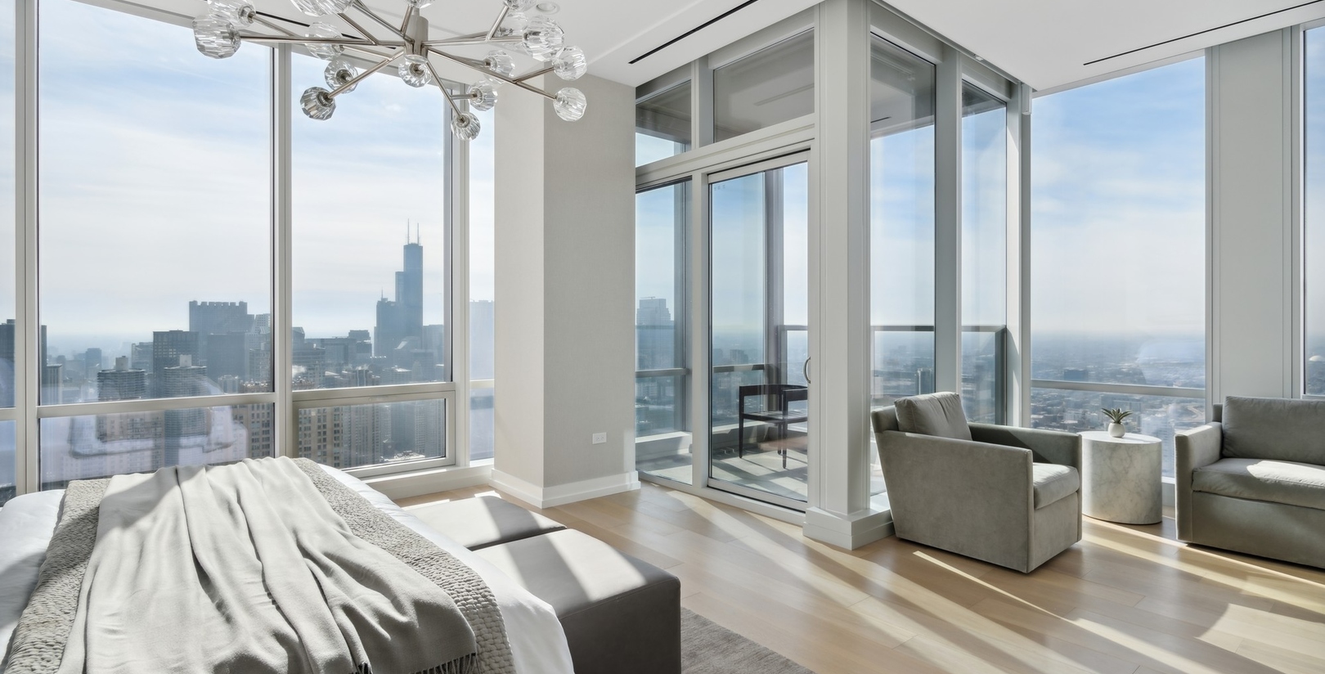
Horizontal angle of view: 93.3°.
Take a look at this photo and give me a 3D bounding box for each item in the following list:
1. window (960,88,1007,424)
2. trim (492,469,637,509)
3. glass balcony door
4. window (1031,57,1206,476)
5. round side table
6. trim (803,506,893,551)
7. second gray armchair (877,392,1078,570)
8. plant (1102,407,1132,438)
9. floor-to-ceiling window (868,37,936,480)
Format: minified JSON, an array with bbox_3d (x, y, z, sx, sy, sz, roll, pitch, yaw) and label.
[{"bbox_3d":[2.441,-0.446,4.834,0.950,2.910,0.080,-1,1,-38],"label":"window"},{"bbox_3d":[-0.776,1.106,4.918,0.850,0.145,0.860,-1,1,-40],"label":"trim"},{"bbox_3d":[0.654,-0.039,4.233,0.060,2.310,0.920,-1,1,-42],"label":"glass balcony door"},{"bbox_3d":[3.413,-0.471,4.813,0.080,2.990,1.170,-1,1,-42],"label":"window"},{"bbox_3d":[3.050,0.929,4.185,0.460,0.515,0.460,-1,1,-40],"label":"round side table"},{"bbox_3d":[1.118,1.112,3.755,0.420,0.159,0.325,-1,1,-40],"label":"trim"},{"bbox_3d":[1.859,0.782,3.728,0.745,0.820,0.865,-1,1,-39],"label":"second gray armchair"},{"bbox_3d":[3.053,0.574,4.202,0.172,0.195,0.172,-1,1,-40],"label":"plant"},{"bbox_3d":[1.588,-0.448,4.163,0.900,2.930,0.080,-1,1,-38],"label":"floor-to-ceiling window"}]

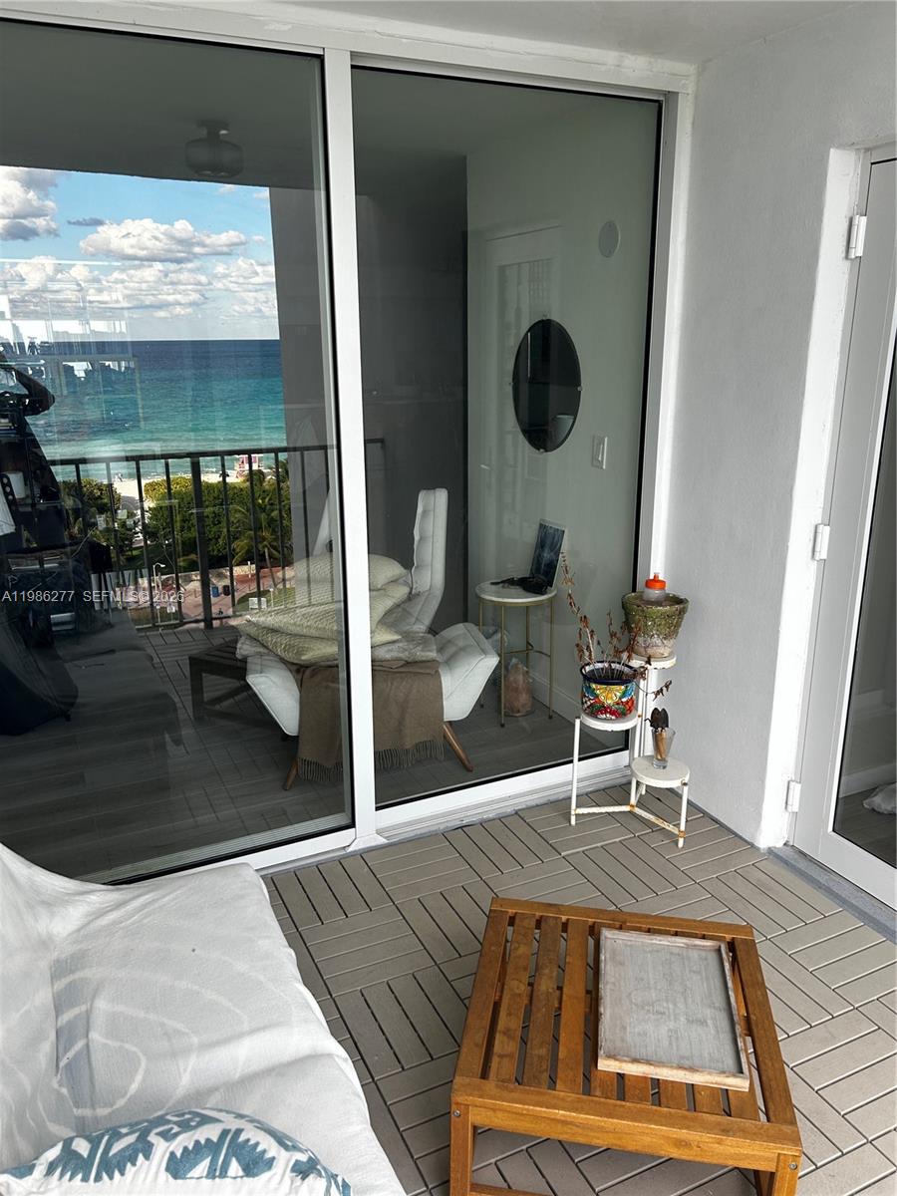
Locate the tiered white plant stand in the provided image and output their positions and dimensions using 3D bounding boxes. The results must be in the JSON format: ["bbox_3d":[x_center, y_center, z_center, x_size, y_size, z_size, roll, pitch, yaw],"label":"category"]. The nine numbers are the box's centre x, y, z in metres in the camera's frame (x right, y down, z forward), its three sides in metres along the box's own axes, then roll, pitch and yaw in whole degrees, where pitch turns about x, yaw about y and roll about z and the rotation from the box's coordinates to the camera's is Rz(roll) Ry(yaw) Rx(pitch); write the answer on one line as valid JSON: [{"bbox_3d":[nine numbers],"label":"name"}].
[{"bbox_3d":[0.668,0.495,3.153,0.390,0.611,0.378,6,18,22],"label":"tiered white plant stand"}]

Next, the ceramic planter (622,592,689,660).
[{"bbox_3d":[0.705,0.098,3.110,0.223,0.183,0.223,0,17,0],"label":"ceramic planter"}]

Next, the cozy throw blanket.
[{"bbox_3d":[-0.319,0.426,3.501,0.554,0.433,0.282,-4,17,-11],"label":"cozy throw blanket"}]

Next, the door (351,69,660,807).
[{"bbox_3d":[0.215,-0.419,2.983,1.080,2.310,0.080,-8,18,-24],"label":"door"}]

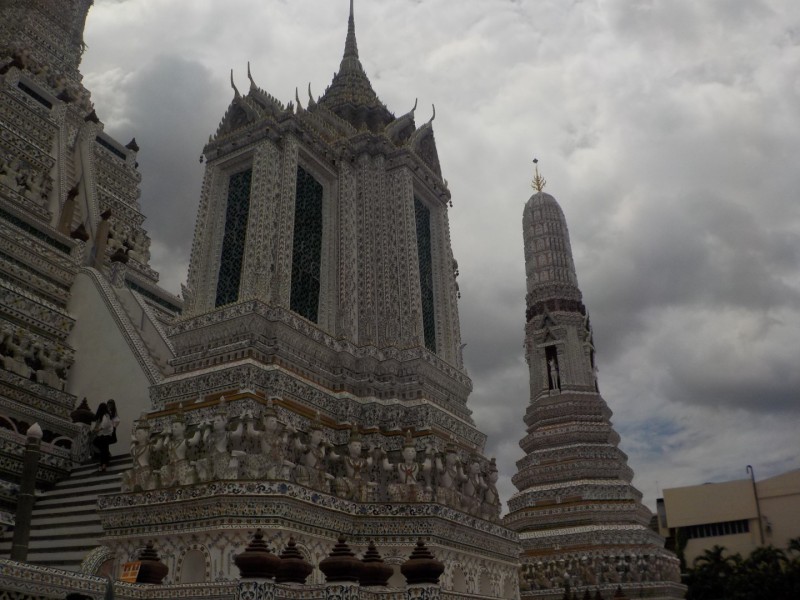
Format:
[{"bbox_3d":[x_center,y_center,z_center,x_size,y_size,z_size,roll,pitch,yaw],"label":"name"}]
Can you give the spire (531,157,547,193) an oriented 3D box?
[{"bbox_3d":[8.530,-7.715,42.849,0.910,2.560,0.910,-15,-30,27],"label":"spire"}]

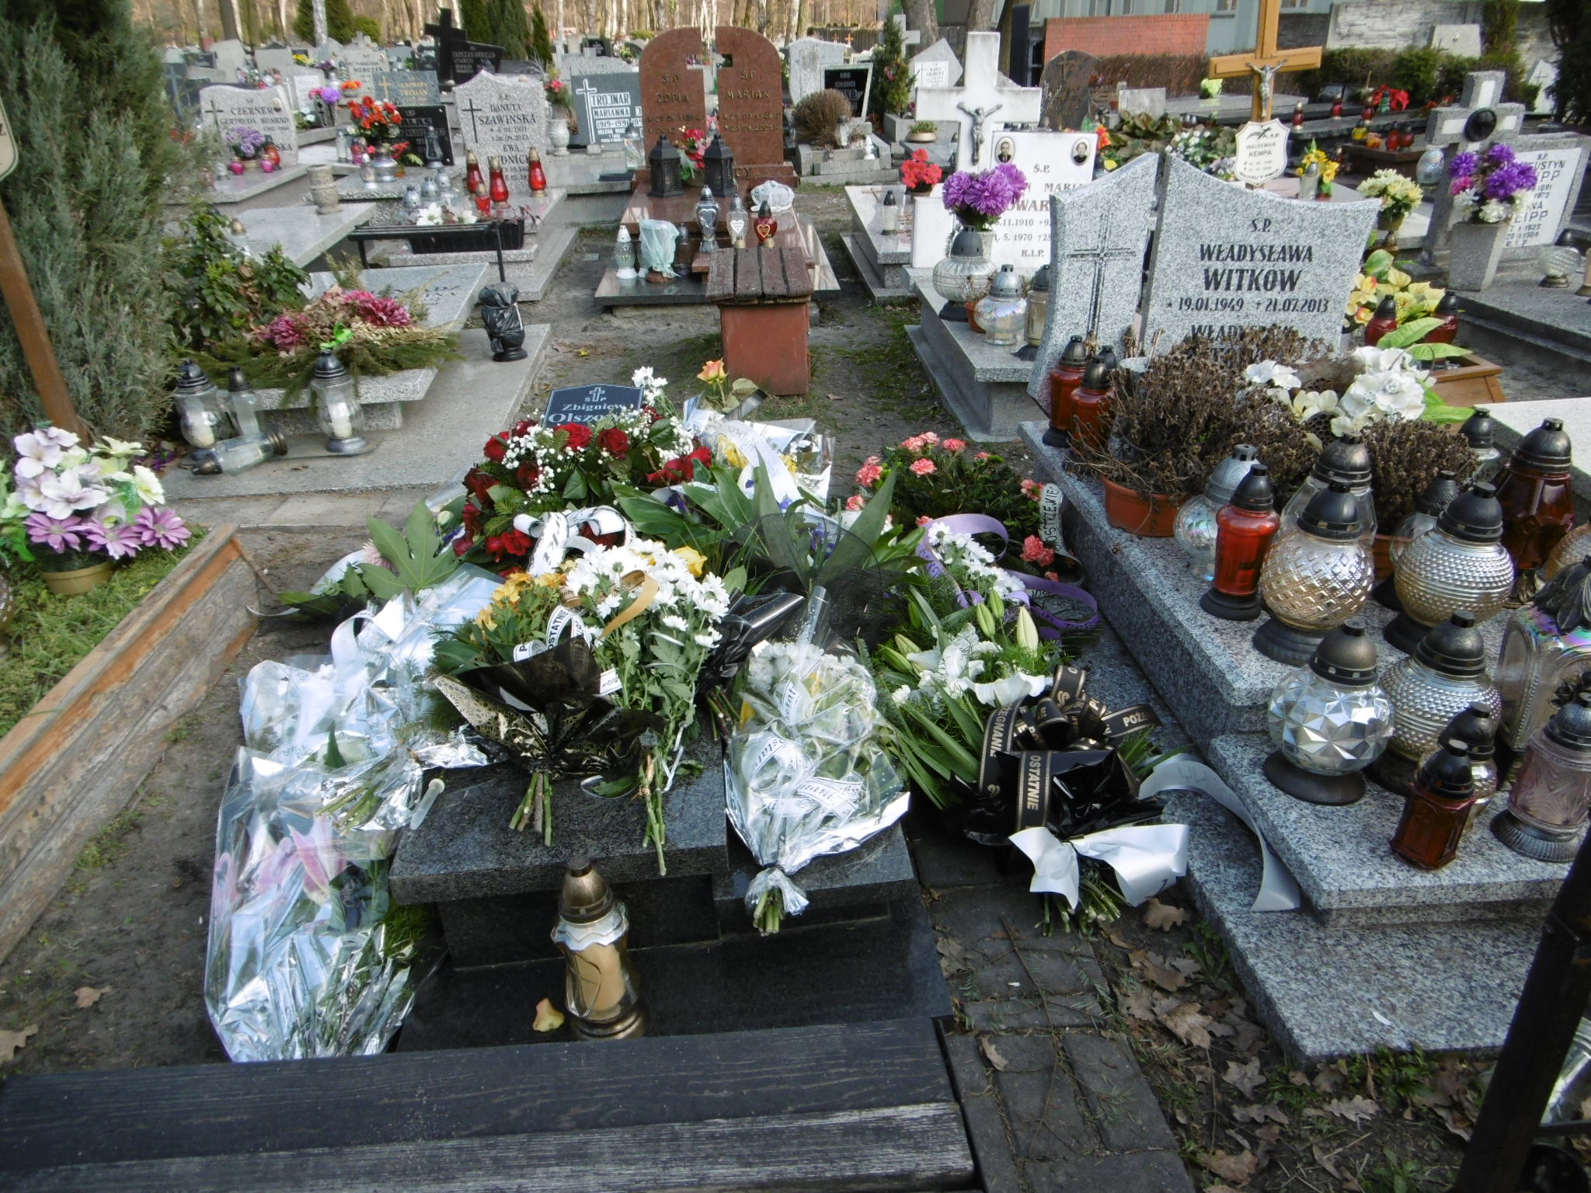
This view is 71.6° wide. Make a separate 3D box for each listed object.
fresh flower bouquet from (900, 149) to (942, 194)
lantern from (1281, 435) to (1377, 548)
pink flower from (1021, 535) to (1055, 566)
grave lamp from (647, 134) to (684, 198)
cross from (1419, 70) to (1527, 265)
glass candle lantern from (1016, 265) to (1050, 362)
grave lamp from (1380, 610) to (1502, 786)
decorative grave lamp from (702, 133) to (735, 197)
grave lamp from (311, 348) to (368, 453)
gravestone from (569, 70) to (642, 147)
[{"bbox_3d":[0.533,-1.793,4.659,0.160,0.161,0.160,-3,29,-3],"label":"fresh flower bouquet"},{"bbox_3d":[1.139,-0.183,2.360,0.200,0.330,0.200,-3,29,-3],"label":"lantern"},{"bbox_3d":[0.606,-0.113,2.750,0.080,0.075,0.070,-3,29,-3],"label":"pink flower"},{"bbox_3d":[-0.745,-2.444,6.251,0.205,0.294,0.200,-3,29,-3],"label":"grave lamp"},{"bbox_3d":[3.618,-2.335,5.988,0.480,0.930,0.130,-3,27,-7],"label":"cross"},{"bbox_3d":[0.916,-1.062,4.106,0.155,0.325,0.155,-3,29,-4],"label":"glass candle lantern"},{"bbox_3d":[1.143,0.180,1.958,0.200,0.318,0.200,-2,27,-4],"label":"grave lamp"},{"bbox_3d":[-0.561,-3.128,7.951,0.235,0.400,0.235,-1,27,-3],"label":"decorative grave lamp"},{"bbox_3d":[-1.530,-0.660,3.695,0.165,0.325,0.165,-2,27,-4],"label":"grave lamp"},{"bbox_3d":[-1.731,-4.965,11.277,1.000,0.690,0.100,-2,27,-4],"label":"gravestone"}]

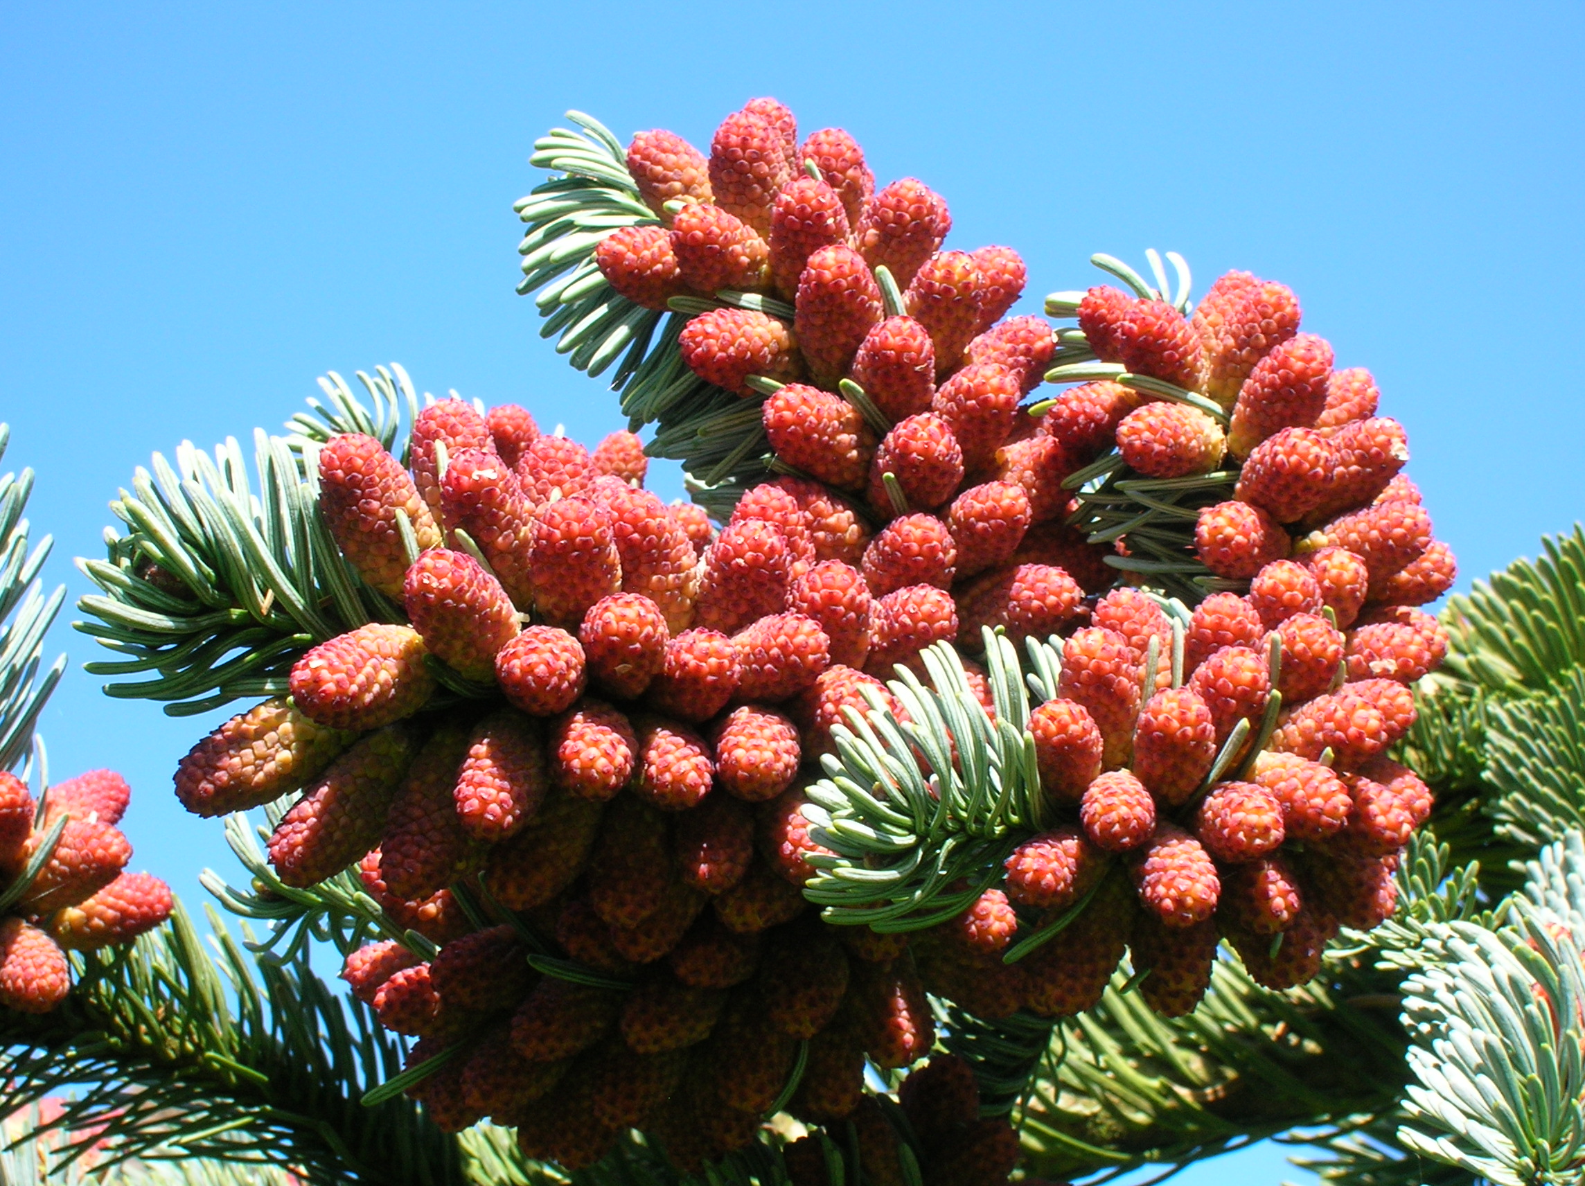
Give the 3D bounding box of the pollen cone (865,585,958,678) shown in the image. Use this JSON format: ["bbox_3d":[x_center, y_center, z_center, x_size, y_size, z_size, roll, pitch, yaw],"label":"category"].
[{"bbox_3d":[0.013,0.004,0.402,0.009,0.009,0.016,-36,0,-31],"label":"pollen cone"}]

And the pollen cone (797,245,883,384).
[{"bbox_3d":[0.005,-0.030,0.390,0.009,0.016,0.009,2,24,0],"label":"pollen cone"}]

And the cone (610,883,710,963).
[{"bbox_3d":[-0.017,0.042,0.485,0.011,0.018,0.011,20,-39,18],"label":"cone"}]

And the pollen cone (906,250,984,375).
[{"bbox_3d":[0.021,-0.038,0.490,0.011,0.011,0.018,6,-58,-4],"label":"pollen cone"}]

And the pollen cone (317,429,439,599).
[{"bbox_3d":[-0.043,-0.008,0.369,0.009,0.017,0.009,-24,21,0],"label":"pollen cone"}]

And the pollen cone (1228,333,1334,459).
[{"bbox_3d":[0.054,-0.022,0.400,0.009,0.016,0.009,37,25,0],"label":"pollen cone"}]

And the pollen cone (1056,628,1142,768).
[{"bbox_3d":[0.042,0.014,0.480,0.010,0.019,0.010,-9,28,5],"label":"pollen cone"}]

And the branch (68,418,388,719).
[{"bbox_3d":[-0.076,-0.003,0.480,0.040,0.038,0.037,7,-18,-24],"label":"branch"}]

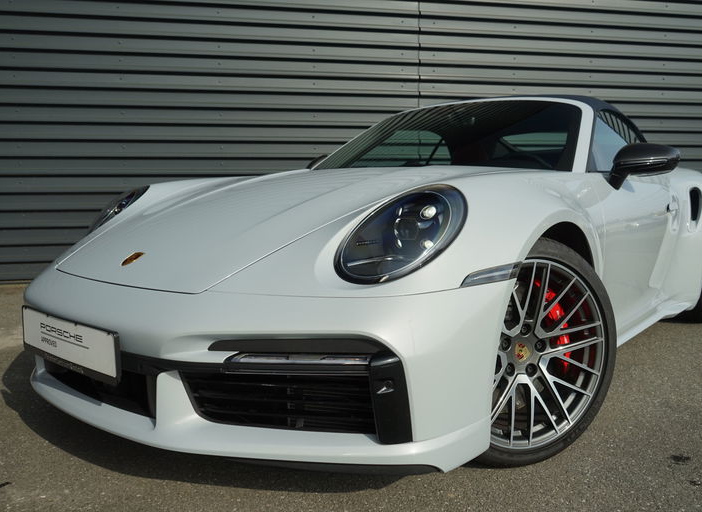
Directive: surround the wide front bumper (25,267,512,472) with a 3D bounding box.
[{"bbox_3d":[-0.503,0.232,1.861,1.800,0.480,0.770,5,9,40],"label":"wide front bumper"}]

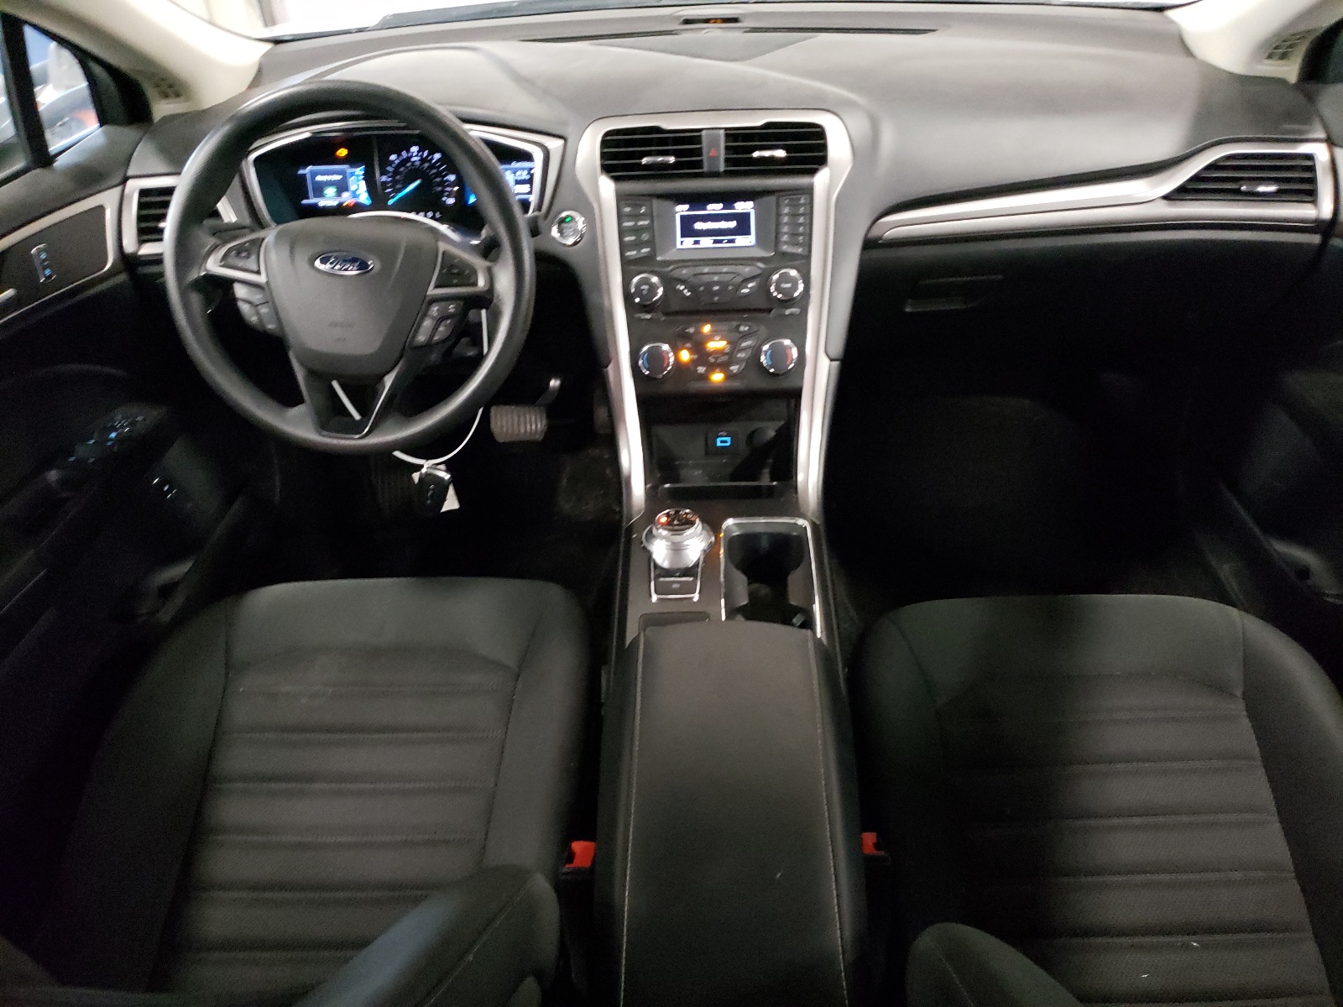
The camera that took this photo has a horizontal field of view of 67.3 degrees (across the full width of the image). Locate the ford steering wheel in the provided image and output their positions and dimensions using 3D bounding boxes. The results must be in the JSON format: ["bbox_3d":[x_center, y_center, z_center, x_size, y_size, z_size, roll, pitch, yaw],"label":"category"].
[{"bbox_3d":[-0.326,-0.239,1.058,0.374,0.374,0.100,-2,10,0],"label":"ford steering wheel"}]

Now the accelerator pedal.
[{"bbox_3d":[-0.239,-0.125,1.585,0.088,0.058,0.030,-2,-1,0],"label":"accelerator pedal"}]

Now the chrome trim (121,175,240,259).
[{"bbox_3d":[-0.549,-0.322,1.130,0.118,0.087,0.040,-7,19,-8],"label":"chrome trim"}]

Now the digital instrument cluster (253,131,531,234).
[{"bbox_3d":[-0.335,-0.389,1.225,0.350,0.135,0.050,-2,17,2],"label":"digital instrument cluster"}]

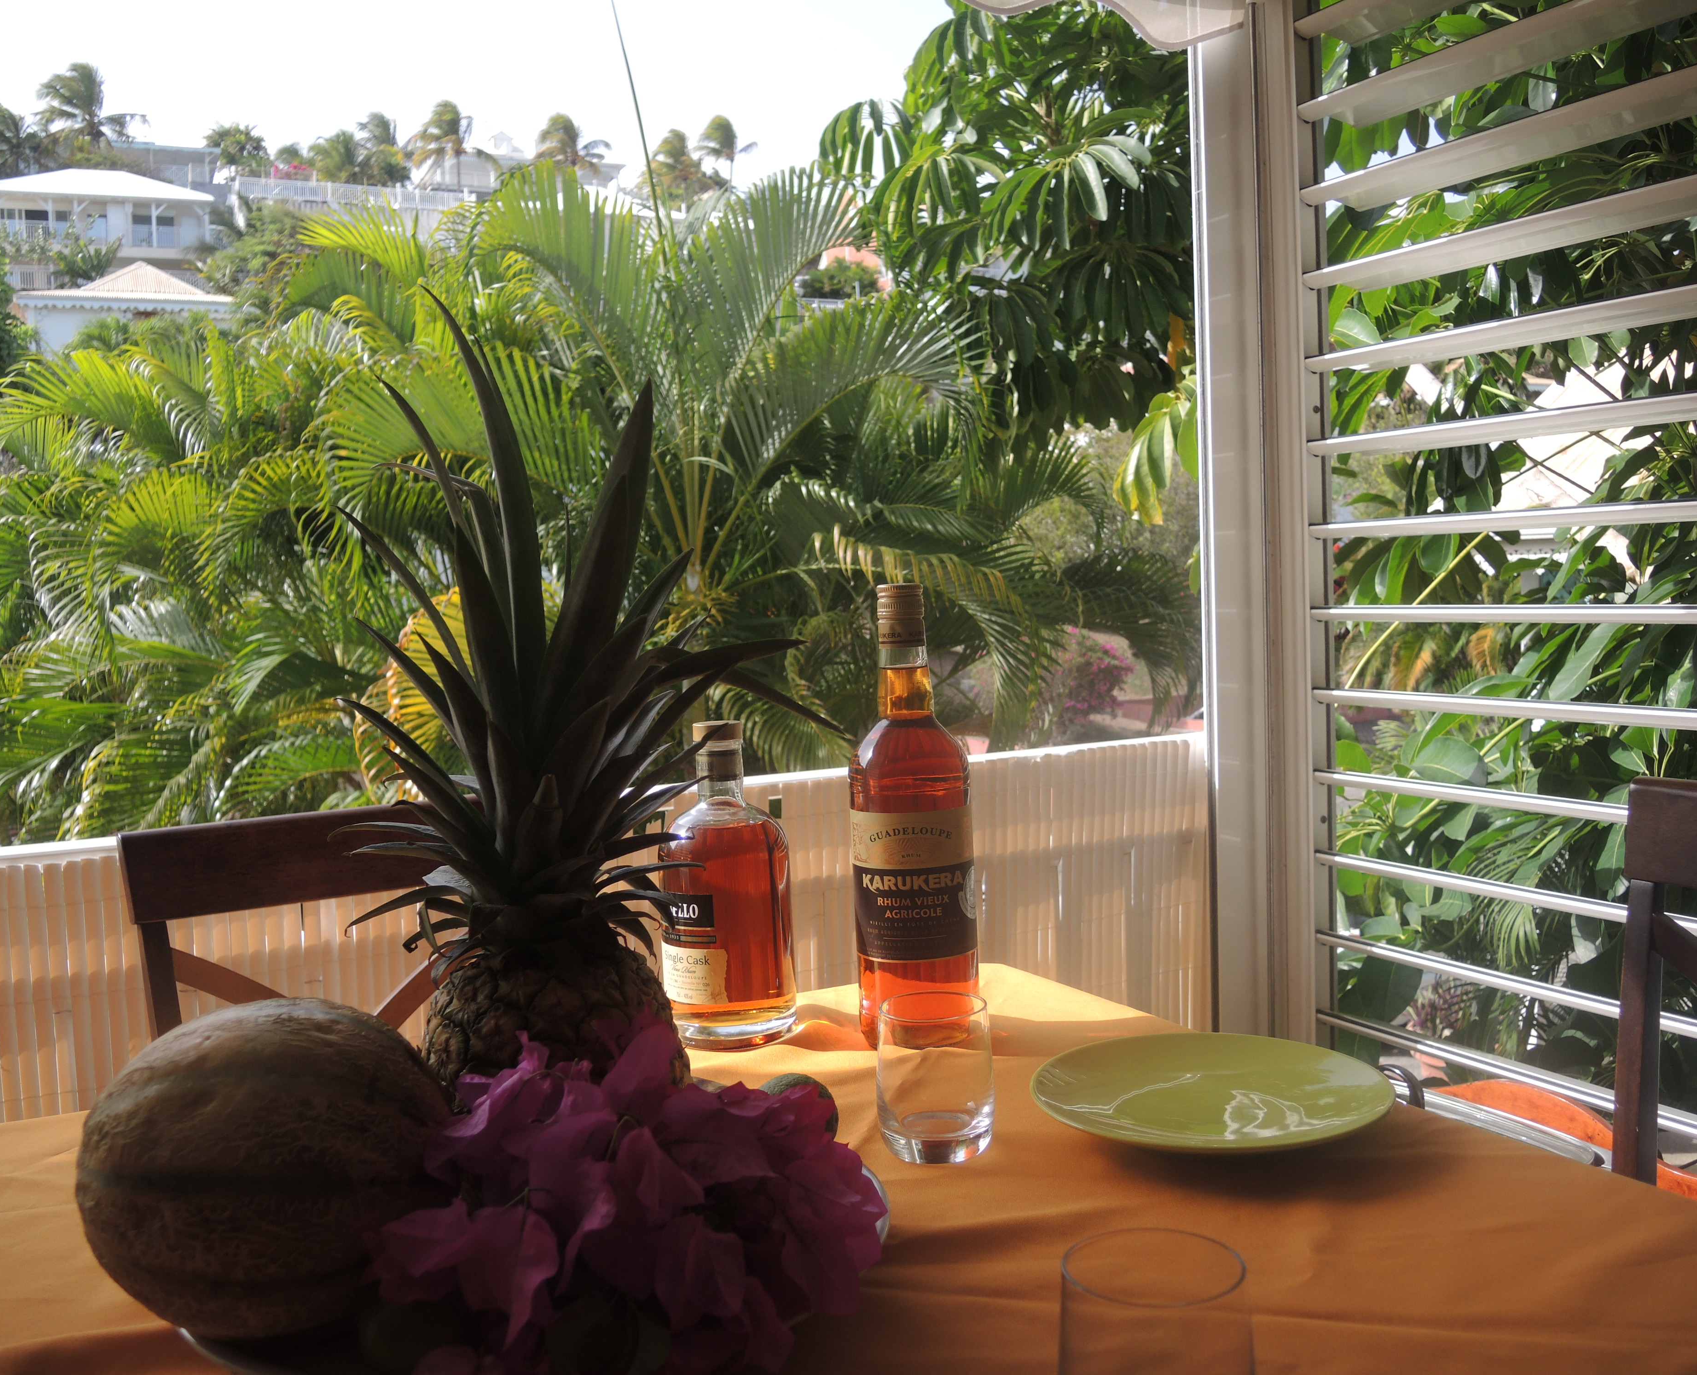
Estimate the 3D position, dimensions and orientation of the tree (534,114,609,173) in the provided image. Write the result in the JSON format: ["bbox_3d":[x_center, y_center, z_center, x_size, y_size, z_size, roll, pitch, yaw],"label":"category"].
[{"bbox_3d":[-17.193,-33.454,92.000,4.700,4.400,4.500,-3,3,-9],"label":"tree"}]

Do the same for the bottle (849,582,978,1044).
[{"bbox_3d":[0.043,0.085,1.019,0.085,0.308,0.085,-3,3,3],"label":"bottle"}]

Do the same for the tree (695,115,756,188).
[{"bbox_3d":[-7.927,-34.537,96.000,4.100,5.000,4.000,-3,3,-4],"label":"tree"}]

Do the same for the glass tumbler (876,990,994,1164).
[{"bbox_3d":[0.046,0.211,0.812,0.066,0.079,0.066,-3,3,0],"label":"glass tumbler"}]

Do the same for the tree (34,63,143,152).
[{"bbox_3d":[-45.088,-34.039,88.000,6.400,6.200,6.200,-4,4,-26],"label":"tree"}]

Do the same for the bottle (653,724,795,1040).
[{"bbox_3d":[-0.084,0.135,1.042,0.092,0.219,0.092,-3,3,0],"label":"bottle"}]

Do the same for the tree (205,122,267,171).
[{"bbox_3d":[-34.682,-30.545,84.000,3.600,3.200,3.500,-4,3,-21],"label":"tree"}]

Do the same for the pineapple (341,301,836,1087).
[{"bbox_3d":[-0.122,0.034,0.700,0.240,0.440,0.230,-2,3,6],"label":"pineapple"}]

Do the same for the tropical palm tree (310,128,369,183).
[{"bbox_3d":[-28.841,-29.896,84.000,3.500,3.500,3.400,-4,3,-18],"label":"tropical palm tree"}]

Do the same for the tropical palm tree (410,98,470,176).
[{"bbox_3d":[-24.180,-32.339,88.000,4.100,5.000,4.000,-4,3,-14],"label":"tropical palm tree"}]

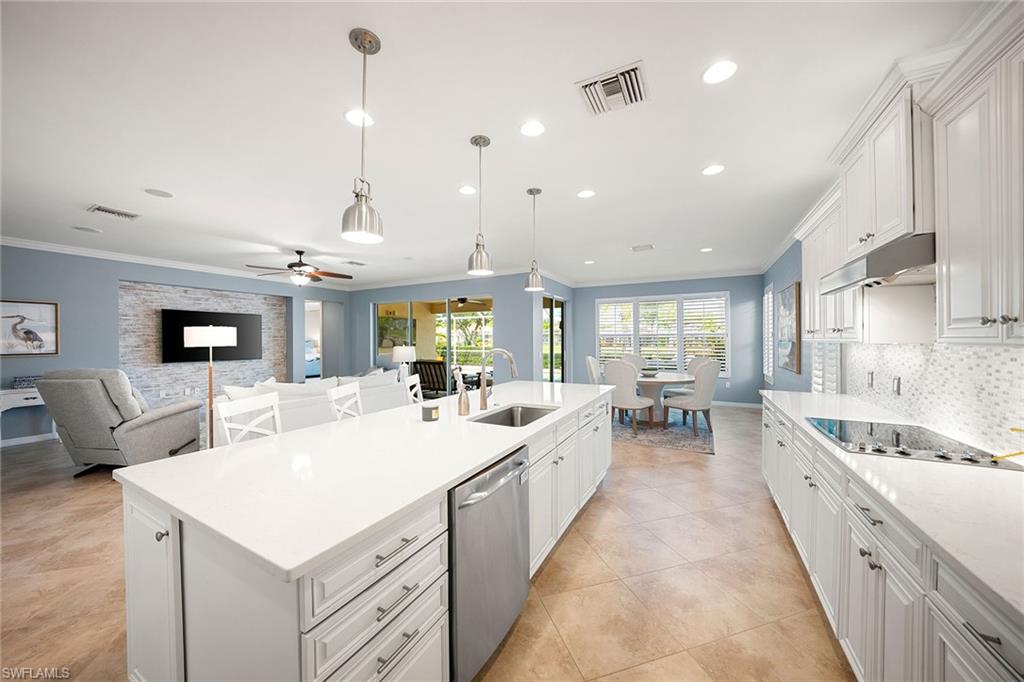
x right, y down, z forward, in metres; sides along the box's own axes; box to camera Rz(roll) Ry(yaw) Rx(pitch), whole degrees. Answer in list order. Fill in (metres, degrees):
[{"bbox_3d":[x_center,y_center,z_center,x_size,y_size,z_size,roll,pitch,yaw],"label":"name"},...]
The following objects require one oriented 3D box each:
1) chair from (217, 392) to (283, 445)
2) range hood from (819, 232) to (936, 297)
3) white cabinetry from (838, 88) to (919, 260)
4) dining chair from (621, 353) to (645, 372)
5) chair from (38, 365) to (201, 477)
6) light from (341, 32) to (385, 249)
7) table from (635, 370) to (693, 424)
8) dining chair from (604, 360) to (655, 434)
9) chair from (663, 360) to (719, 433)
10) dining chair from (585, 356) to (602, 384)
[{"bbox_3d":[-1.600,0.895,2.370,0.500,1.020,0.470,0,0,6],"label":"chair"},{"bbox_3d":[1.897,-0.350,1.617,0.510,0.160,0.730,-1,0,29],"label":"range hood"},{"bbox_3d":[1.940,-0.739,1.585,0.400,0.610,0.737,-1,0,29],"label":"white cabinetry"},{"bbox_3d":[2.550,0.838,6.840,0.520,1.100,0.640,0,0,7],"label":"dining chair"},{"bbox_3d":[-4.260,0.864,3.770,0.750,1.100,1.020,0,0,-3],"label":"chair"},{"bbox_3d":[-0.696,-0.956,1.621,0.192,0.935,0.192,0,0,29],"label":"light"},{"bbox_3d":[2.450,1.009,6.000,1.400,0.760,1.400,0,0,29],"label":"table"},{"bbox_3d":[1.843,0.825,5.301,0.640,1.060,0.530,-1,0,-42],"label":"dining chair"},{"bbox_3d":[2.776,0.843,5.250,0.520,1.090,0.640,0,0,-30],"label":"chair"},{"bbox_3d":[1.809,0.830,6.345,0.640,1.050,0.530,-1,0,38],"label":"dining chair"}]

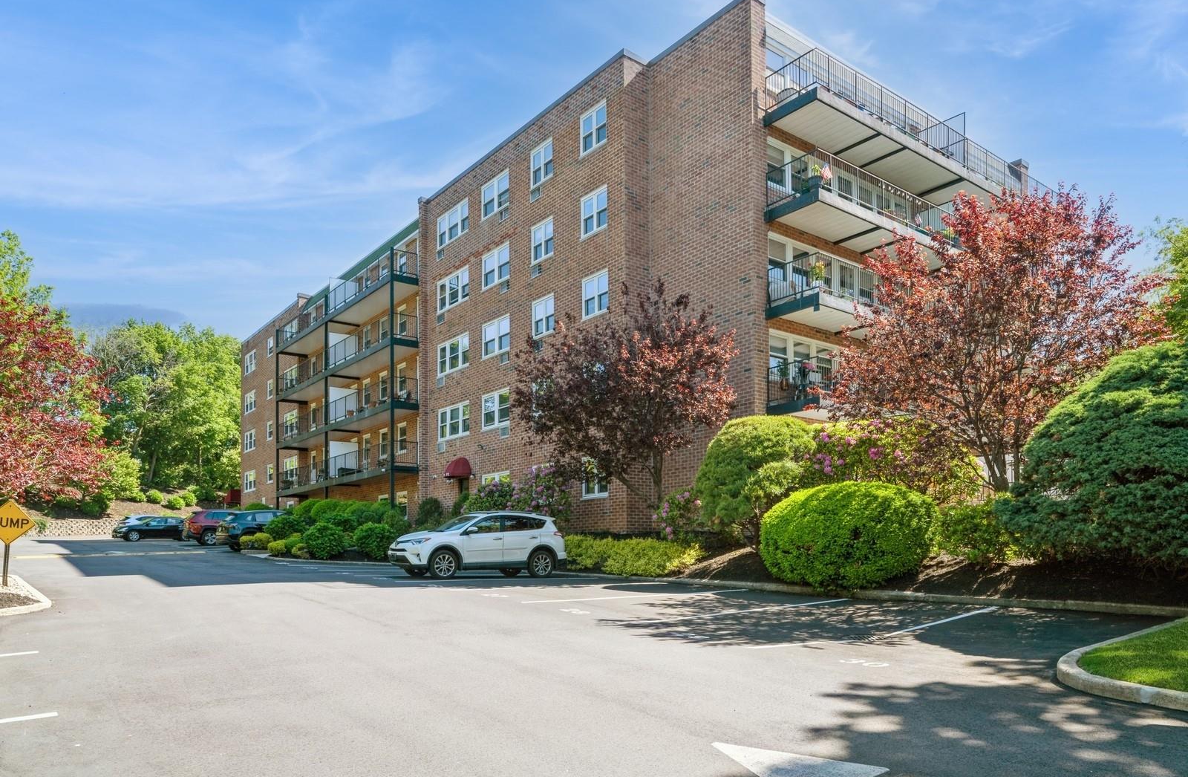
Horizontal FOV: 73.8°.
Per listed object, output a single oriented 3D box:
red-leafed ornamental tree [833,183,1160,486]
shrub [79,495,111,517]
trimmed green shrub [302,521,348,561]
[{"bbox_3d":[8.750,-0.962,17.100,7.100,6.600,6.300,-5,-11,27],"label":"red-leafed ornamental tree"},{"bbox_3d":[-33.743,7.992,53.500,2.100,1.400,1.900,4,-7,-32],"label":"shrub"},{"bbox_3d":[-9.900,5.609,29.100,1.650,1.400,1.600,4,-11,-20],"label":"trimmed green shrub"}]

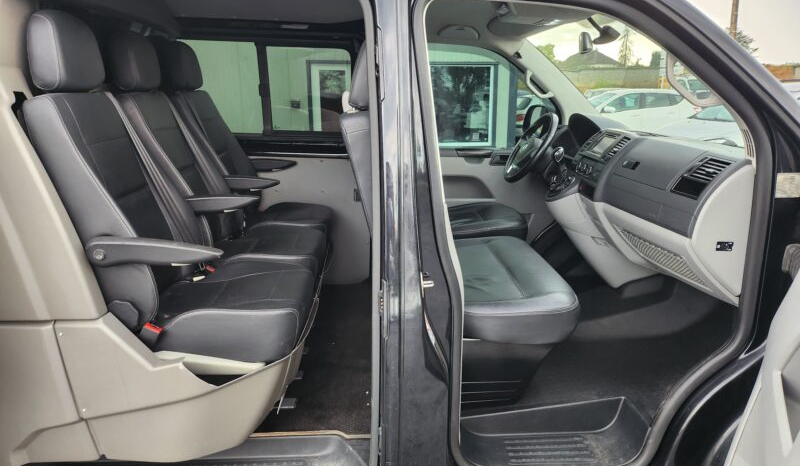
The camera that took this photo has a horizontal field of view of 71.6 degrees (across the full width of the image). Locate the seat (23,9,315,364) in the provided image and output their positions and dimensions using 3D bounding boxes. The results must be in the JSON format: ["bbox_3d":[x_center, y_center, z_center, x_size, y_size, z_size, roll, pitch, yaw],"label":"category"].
[{"bbox_3d":[-0.669,-0.141,1.745,0.760,1.055,0.530,-1,15,-3],"label":"seat"}]

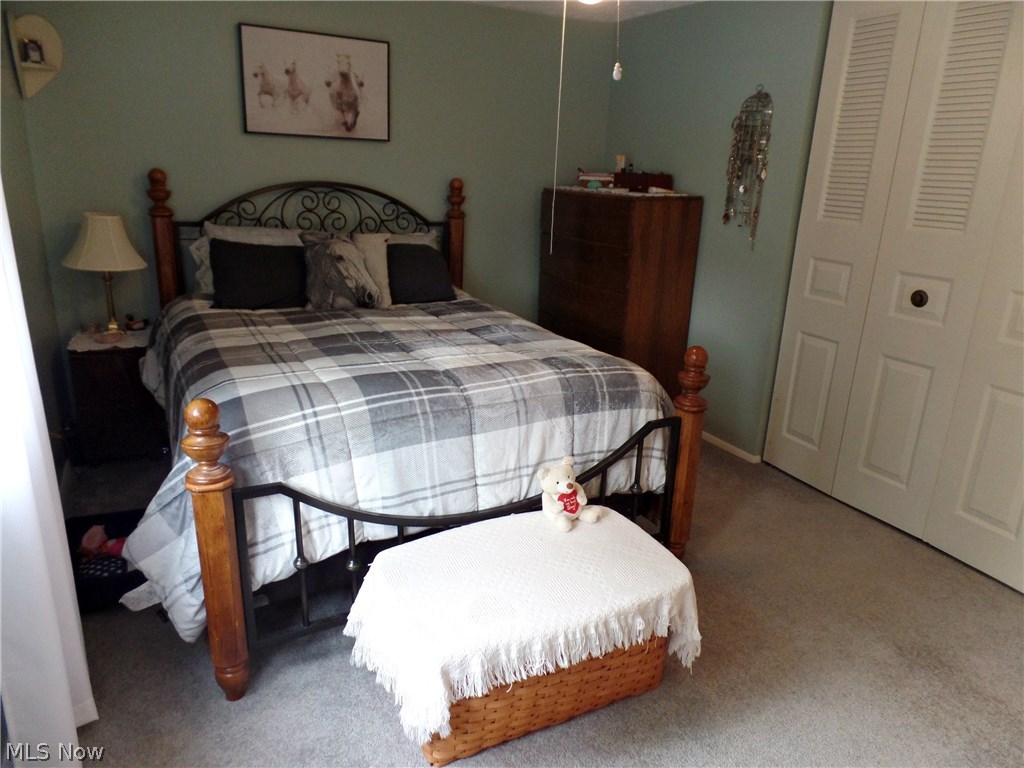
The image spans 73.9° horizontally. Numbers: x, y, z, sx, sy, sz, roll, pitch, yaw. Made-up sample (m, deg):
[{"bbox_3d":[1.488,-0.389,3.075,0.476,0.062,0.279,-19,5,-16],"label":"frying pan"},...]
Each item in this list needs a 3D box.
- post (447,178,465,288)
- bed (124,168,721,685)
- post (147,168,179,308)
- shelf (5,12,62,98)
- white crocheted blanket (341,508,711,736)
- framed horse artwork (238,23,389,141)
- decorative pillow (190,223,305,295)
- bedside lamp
[{"bbox_3d":[-0.365,-0.576,4.357,0.115,1.425,0.115,-7,19,-27],"label":"post"},{"bbox_3d":[-0.609,-0.185,3.031,1.850,1.430,2.340,-7,19,-27],"label":"bed"},{"bbox_3d":[-1.805,-0.402,3.626,0.115,1.425,0.115,-7,19,-27],"label":"post"},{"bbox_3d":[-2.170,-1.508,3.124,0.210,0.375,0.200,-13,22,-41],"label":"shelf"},{"bbox_3d":[0.026,0.655,1.948,0.910,0.290,0.550,-7,19,-27],"label":"white crocheted blanket"},{"bbox_3d":[-1.066,-1.651,3.776,0.800,0.535,0.030,-7,19,-27],"label":"framed horse artwork"},{"bbox_3d":[-1.349,-0.615,3.543,0.590,0.420,0.190,-7,4,-27],"label":"decorative pillow"},{"bbox_3d":[-2.014,-0.545,3.380,0.365,0.600,0.365,-7,19,-27],"label":"bedside lamp"}]

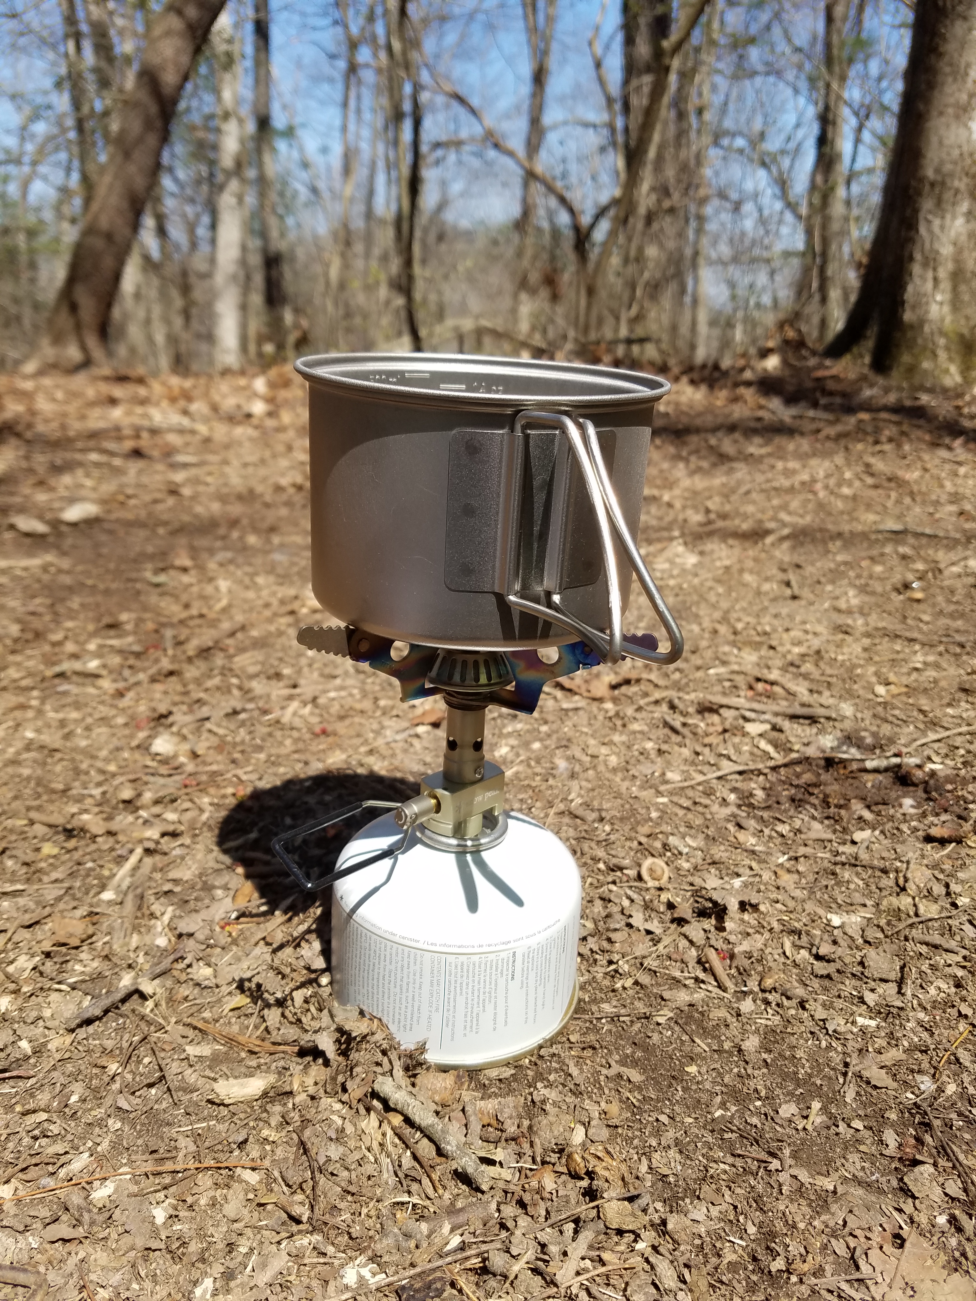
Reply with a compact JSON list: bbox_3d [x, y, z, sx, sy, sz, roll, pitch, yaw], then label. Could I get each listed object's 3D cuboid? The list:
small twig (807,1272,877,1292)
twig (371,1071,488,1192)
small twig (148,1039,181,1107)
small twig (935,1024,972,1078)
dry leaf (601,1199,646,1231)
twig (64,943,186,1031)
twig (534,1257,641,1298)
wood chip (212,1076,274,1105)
[{"bbox_3d":[0.094,0.166,0.259,0.021,0.003,0.002,-1,19,-11],"label":"small twig"},{"bbox_3d":[-0.018,0.144,0.294,0.006,0.007,0.051,-13,25,-40],"label":"twig"},{"bbox_3d":[-0.108,0.140,0.325,0.001,0.001,0.037,-10,22,-30],"label":"small twig"},{"bbox_3d":[0.164,0.141,0.344,0.002,0.003,0.036,19,25,39],"label":"small twig"},{"bbox_3d":[0.037,0.154,0.267,0.013,0.004,0.009,5,19,11],"label":"dry leaf"},{"bbox_3d":[-0.135,0.125,0.367,0.005,0.005,0.057,11,21,27],"label":"twig"},{"bbox_3d":[0.026,0.163,0.255,0.030,0.003,0.004,-4,20,-19],"label":"twig"},{"bbox_3d":[-0.077,0.138,0.308,0.019,0.005,0.006,-4,19,-19],"label":"wood chip"}]

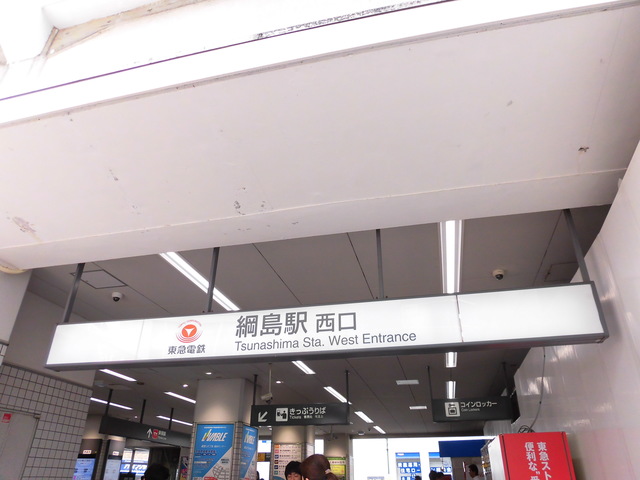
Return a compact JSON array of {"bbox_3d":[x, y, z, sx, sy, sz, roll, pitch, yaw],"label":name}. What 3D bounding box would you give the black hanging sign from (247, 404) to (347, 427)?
[{"bbox_3d":[-0.417,3.618,9.157,2.062,0.405,0.175,-6,-30,13],"label":"black hanging sign"}]

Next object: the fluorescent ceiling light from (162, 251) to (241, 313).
[{"bbox_3d":[-1.372,0.558,5.340,0.194,0.072,1.854,-6,-30,13],"label":"fluorescent ceiling light"}]

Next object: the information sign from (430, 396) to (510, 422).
[{"bbox_3d":[2.832,3.177,8.283,1.385,0.418,0.175,-6,-30,13],"label":"information sign"}]

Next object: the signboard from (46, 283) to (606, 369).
[{"bbox_3d":[-0.257,0.798,3.843,4.797,0.426,0.175,-6,-30,13],"label":"signboard"}]

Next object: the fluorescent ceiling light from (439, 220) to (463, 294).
[{"bbox_3d":[1.394,0.247,4.705,0.202,0.072,1.854,-6,-30,13],"label":"fluorescent ceiling light"}]

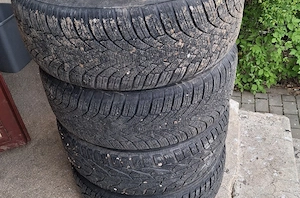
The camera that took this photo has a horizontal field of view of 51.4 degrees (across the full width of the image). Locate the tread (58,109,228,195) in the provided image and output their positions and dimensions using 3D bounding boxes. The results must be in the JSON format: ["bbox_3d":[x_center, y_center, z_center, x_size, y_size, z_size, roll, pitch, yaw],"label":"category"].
[{"bbox_3d":[-0.029,0.063,1.293,0.684,0.241,0.684,-4,39,0],"label":"tread"}]

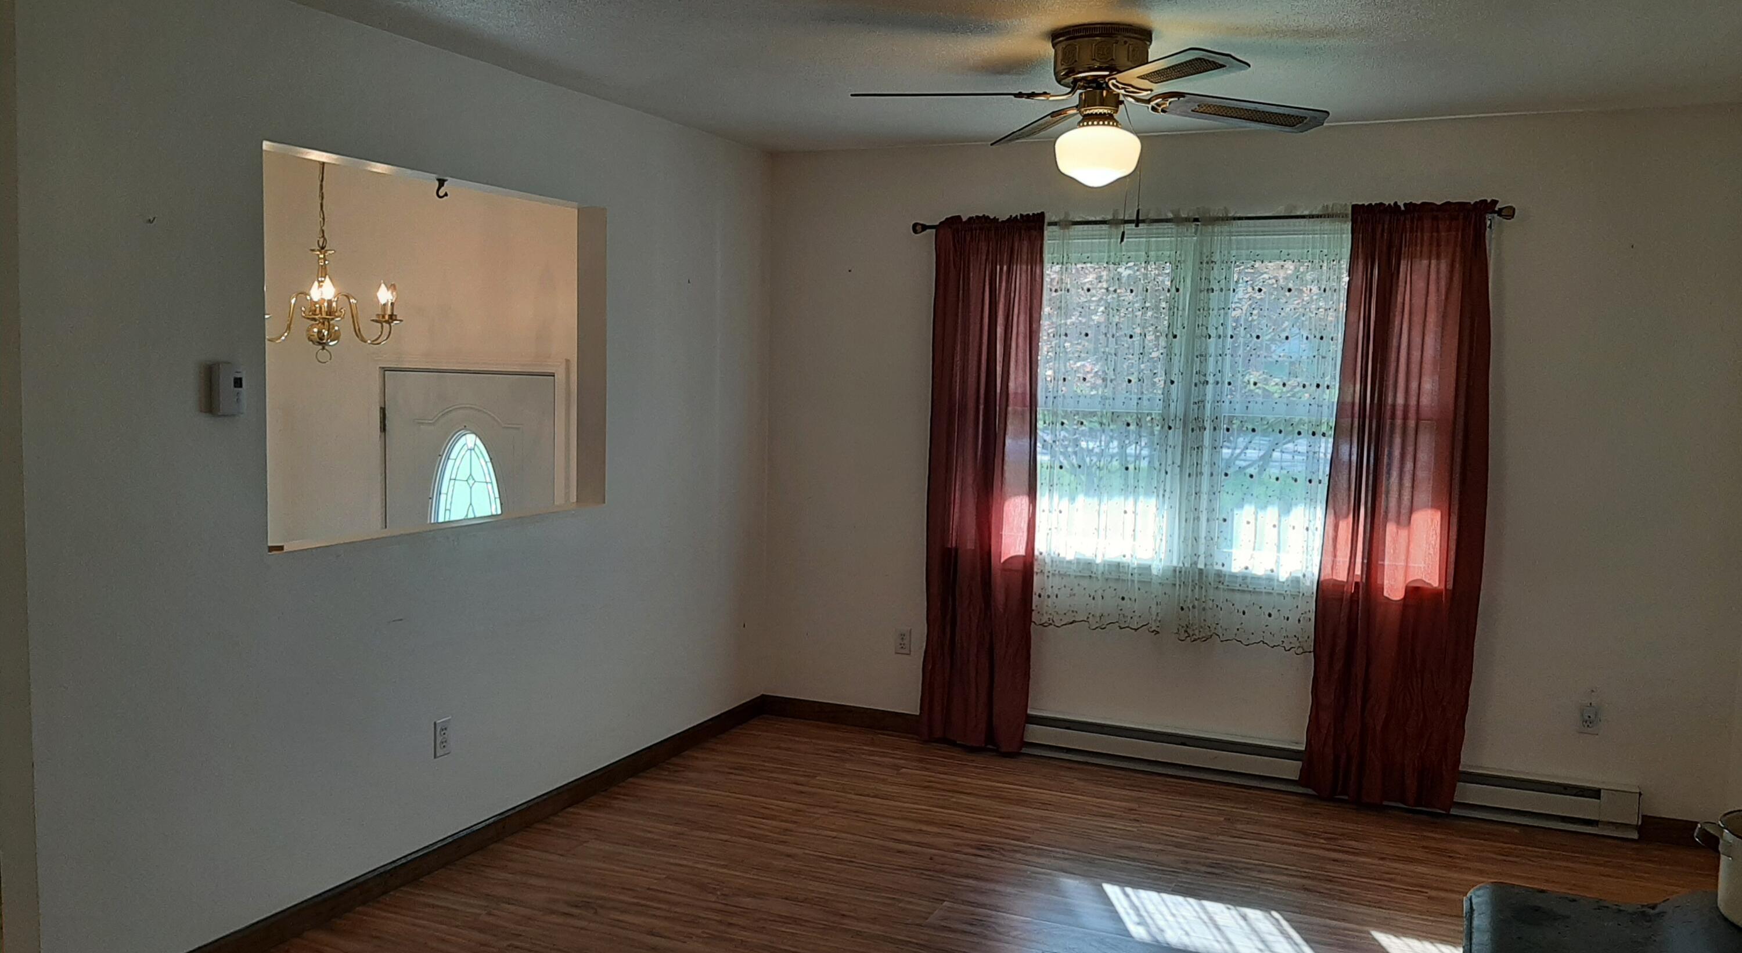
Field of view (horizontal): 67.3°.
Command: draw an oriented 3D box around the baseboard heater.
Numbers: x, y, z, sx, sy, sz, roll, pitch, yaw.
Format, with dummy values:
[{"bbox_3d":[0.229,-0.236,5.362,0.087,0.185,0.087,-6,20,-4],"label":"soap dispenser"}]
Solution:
[{"bbox_3d":[1.464,1.072,4.886,2.430,0.175,0.068,3,5,24],"label":"baseboard heater"}]

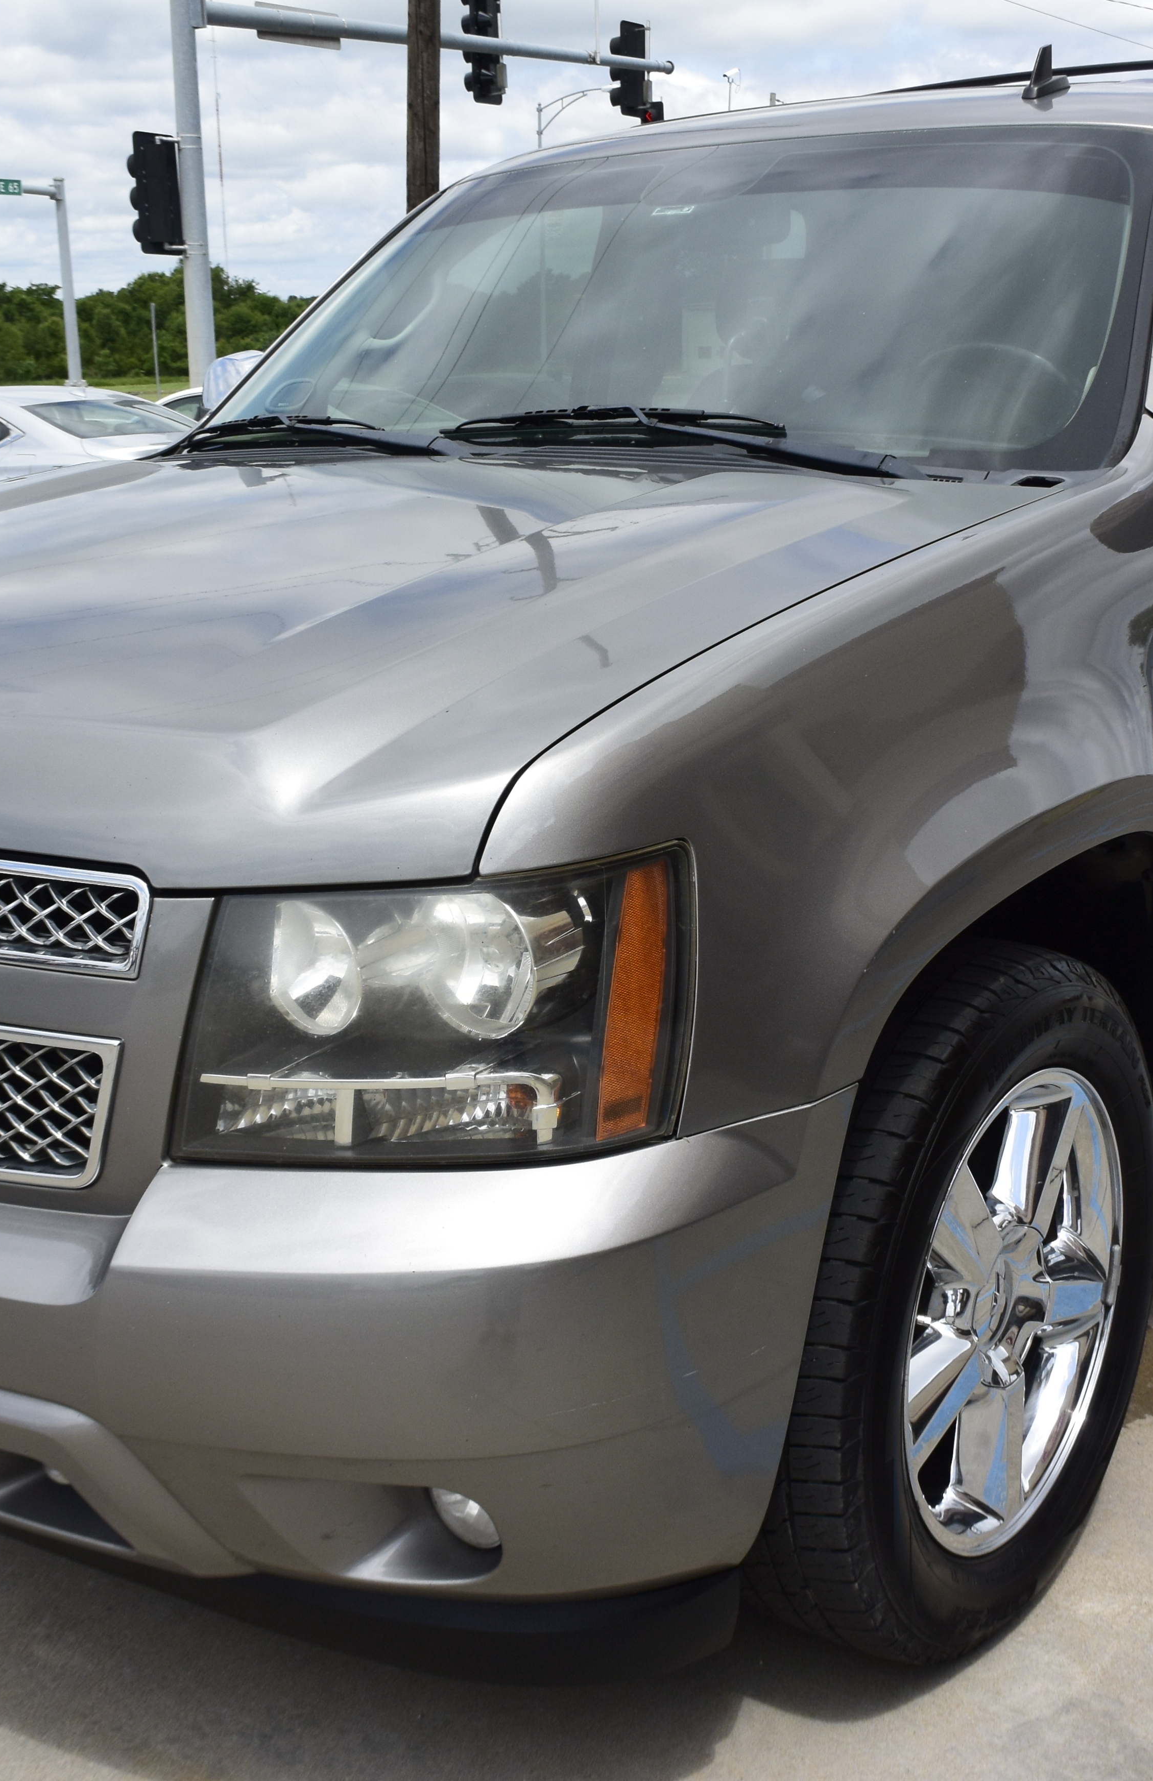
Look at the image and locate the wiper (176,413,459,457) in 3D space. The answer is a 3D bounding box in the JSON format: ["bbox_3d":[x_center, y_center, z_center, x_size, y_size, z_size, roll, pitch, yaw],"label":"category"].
[{"bbox_3d":[-0.415,-0.691,3.051,0.140,0.070,0.750,-15,21,-41],"label":"wiper"}]

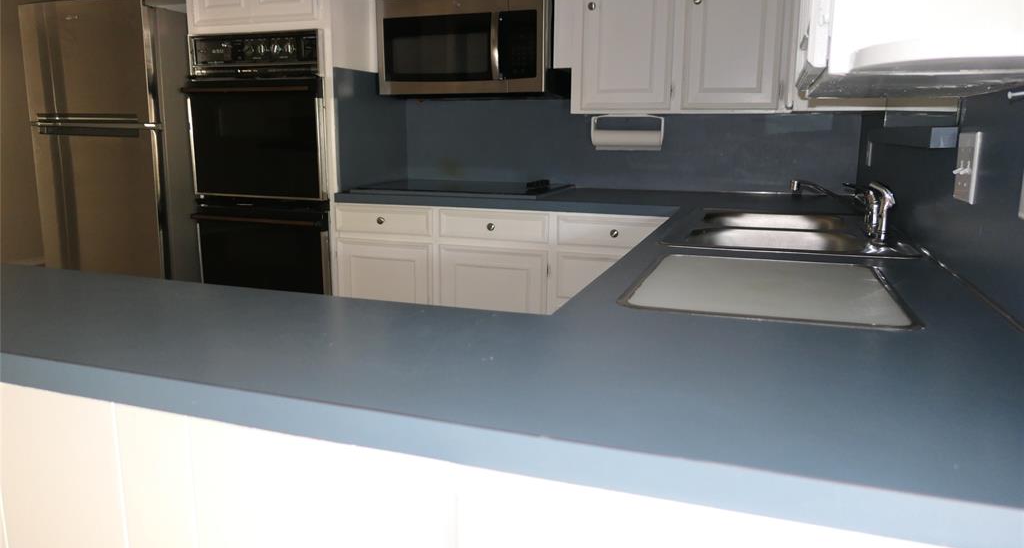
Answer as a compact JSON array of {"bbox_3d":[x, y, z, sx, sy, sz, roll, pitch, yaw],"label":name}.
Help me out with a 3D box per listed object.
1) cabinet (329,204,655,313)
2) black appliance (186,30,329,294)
[{"bbox_3d":[0.034,0.106,3.118,1.490,0.870,0.625,4,13,20],"label":"cabinet"},{"bbox_3d":[-1.039,-0.465,3.345,0.735,1.300,0.610,4,13,20],"label":"black appliance"}]

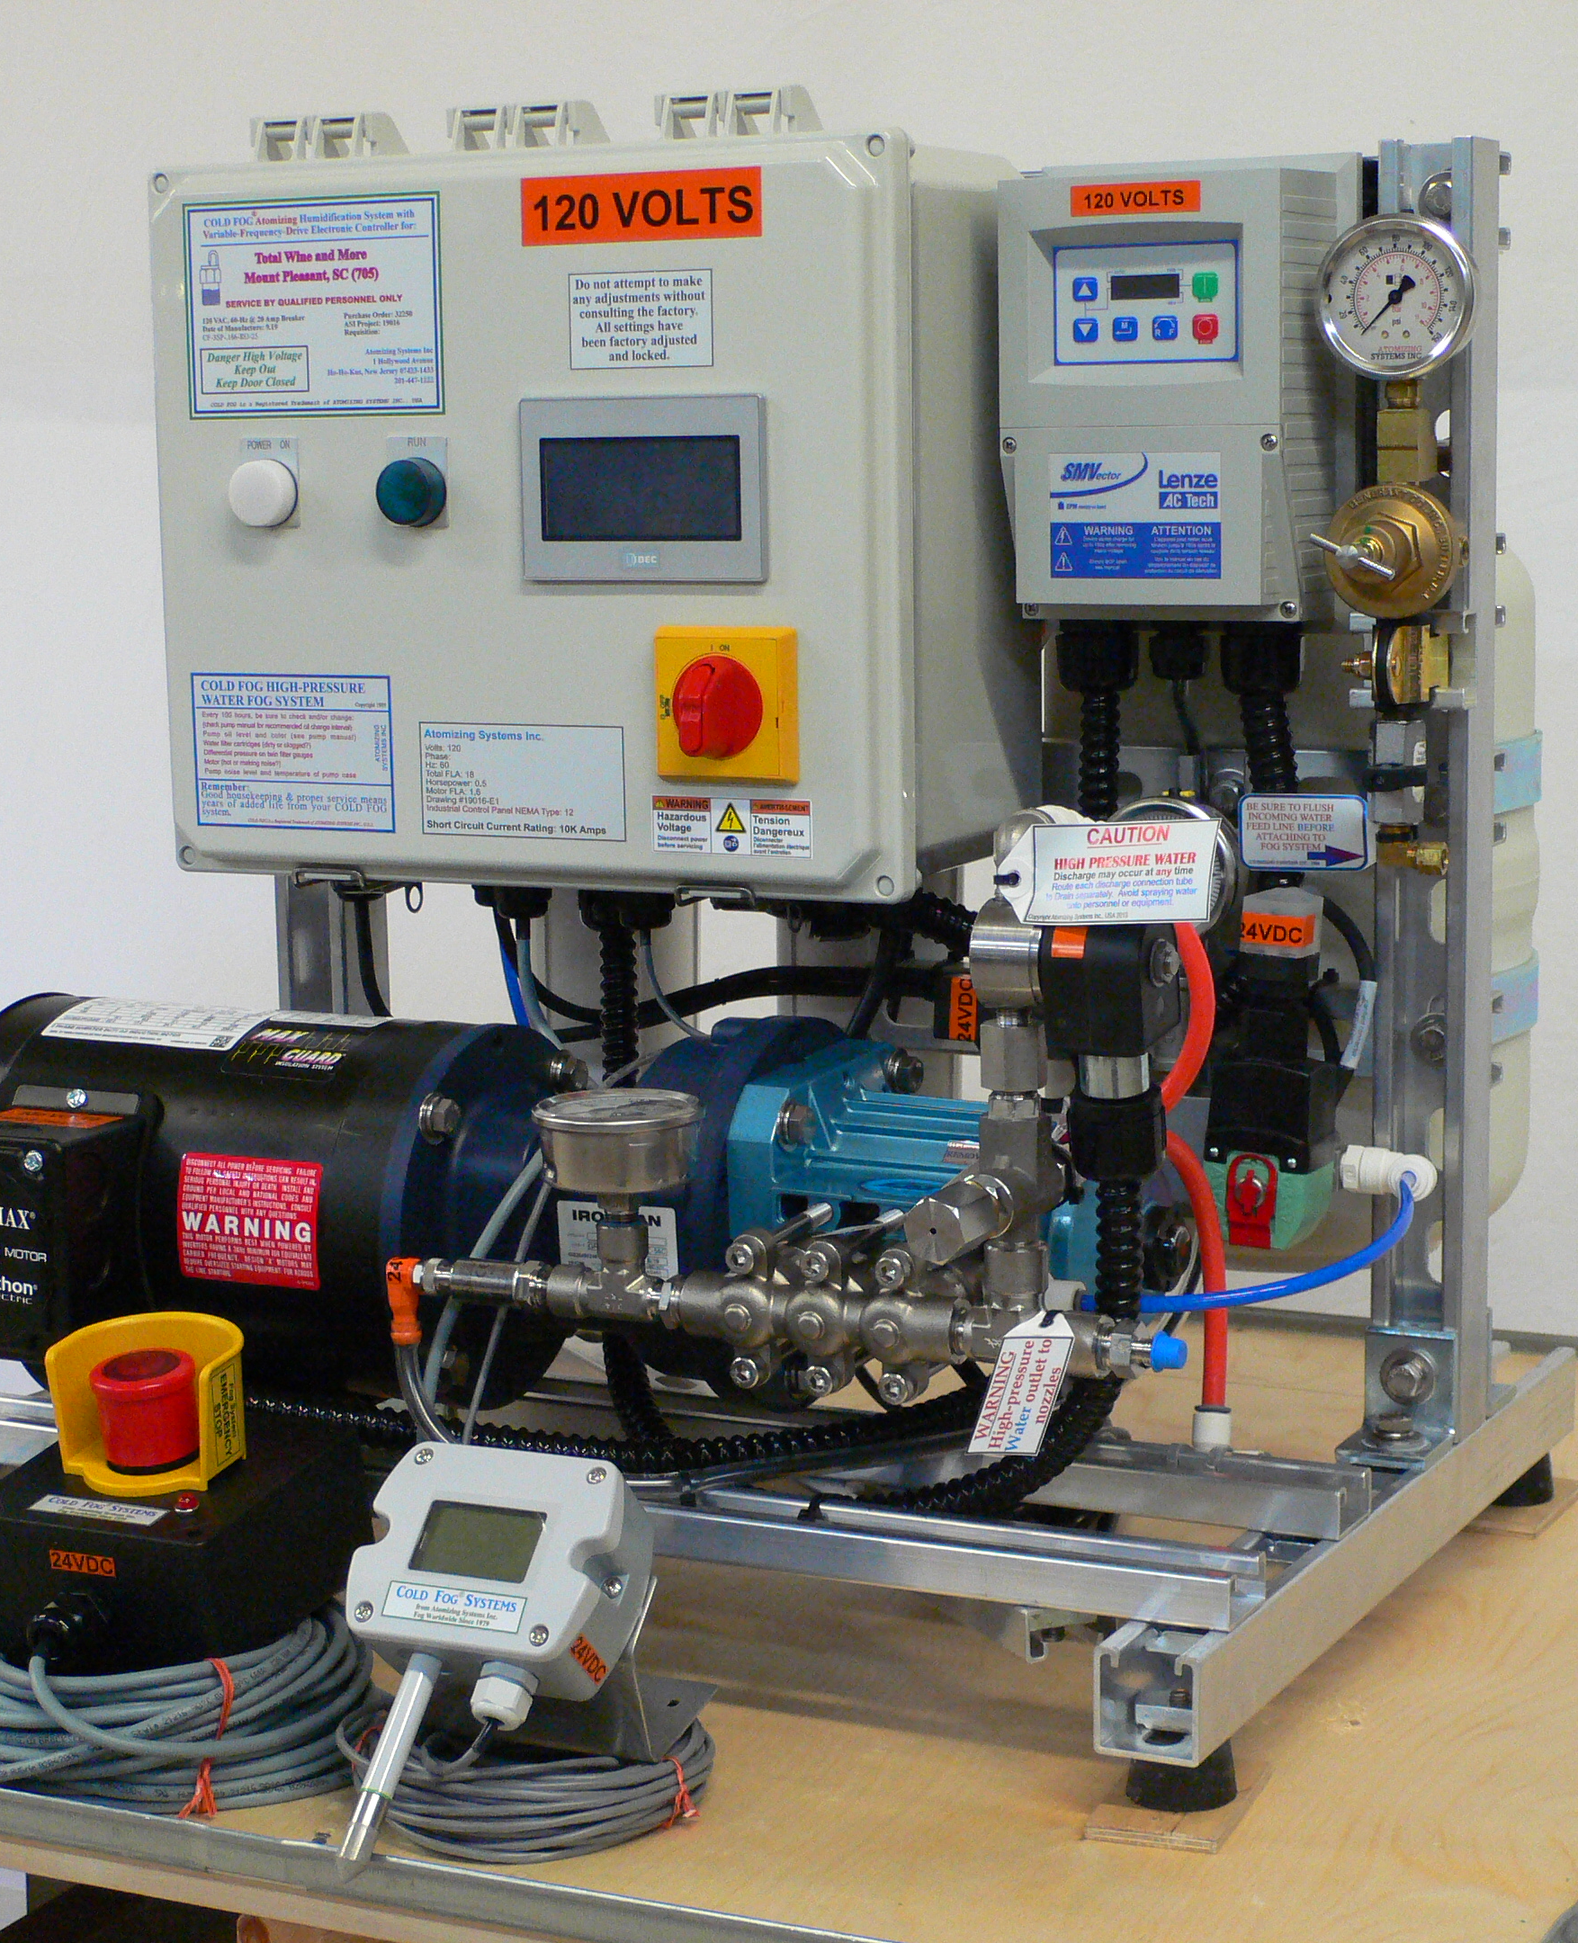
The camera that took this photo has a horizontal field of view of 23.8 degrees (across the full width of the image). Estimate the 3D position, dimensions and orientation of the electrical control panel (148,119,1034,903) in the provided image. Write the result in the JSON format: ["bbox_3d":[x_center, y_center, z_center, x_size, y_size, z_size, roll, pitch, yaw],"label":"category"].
[{"bbox_3d":[-0.086,-0.207,1.720,0.384,0.321,0.170,3,9,26],"label":"electrical control panel"}]

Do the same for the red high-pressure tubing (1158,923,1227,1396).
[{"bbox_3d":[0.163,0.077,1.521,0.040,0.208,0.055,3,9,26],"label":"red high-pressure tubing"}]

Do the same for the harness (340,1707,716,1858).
[{"bbox_3d":[-0.100,0.298,1.437,0.142,0.038,0.142,-1,8,0],"label":"harness"}]

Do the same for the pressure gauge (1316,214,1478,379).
[{"bbox_3d":[0.261,-0.284,1.580,0.069,0.070,0.034,3,9,26],"label":"pressure gauge"}]

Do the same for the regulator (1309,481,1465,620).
[{"bbox_3d":[0.250,-0.175,1.570,0.058,0.058,0.100,3,9,26],"label":"regulator"}]

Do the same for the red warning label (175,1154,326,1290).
[{"bbox_3d":[-0.226,0.105,1.567,0.069,0.052,0.005,3,4,26],"label":"red warning label"}]

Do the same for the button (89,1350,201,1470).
[{"bbox_3d":[-0.248,0.169,1.445,0.042,0.041,0.042,-5,17,1],"label":"button"}]

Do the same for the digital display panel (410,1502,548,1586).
[{"bbox_3d":[-0.112,0.206,1.350,0.047,0.029,0.005,3,-36,24],"label":"digital display panel"}]

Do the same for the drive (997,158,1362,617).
[{"bbox_3d":[0.173,-0.247,1.614,0.138,0.205,0.114,3,9,26],"label":"drive"}]

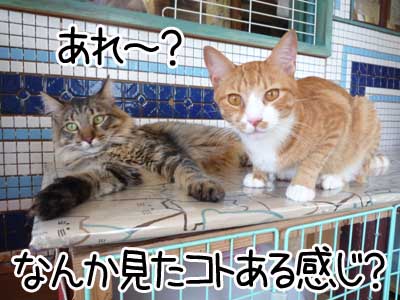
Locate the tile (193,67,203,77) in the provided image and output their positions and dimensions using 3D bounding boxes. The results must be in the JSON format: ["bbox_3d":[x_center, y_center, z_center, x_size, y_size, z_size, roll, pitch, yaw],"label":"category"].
[{"bbox_3d":[-0.009,-0.216,0.801,0.023,0.023,0.006,-2,4,-25],"label":"tile"}]

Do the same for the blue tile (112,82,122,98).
[{"bbox_3d":[-0.221,-0.156,0.750,0.043,0.044,0.006,-1,6,-25],"label":"blue tile"}]

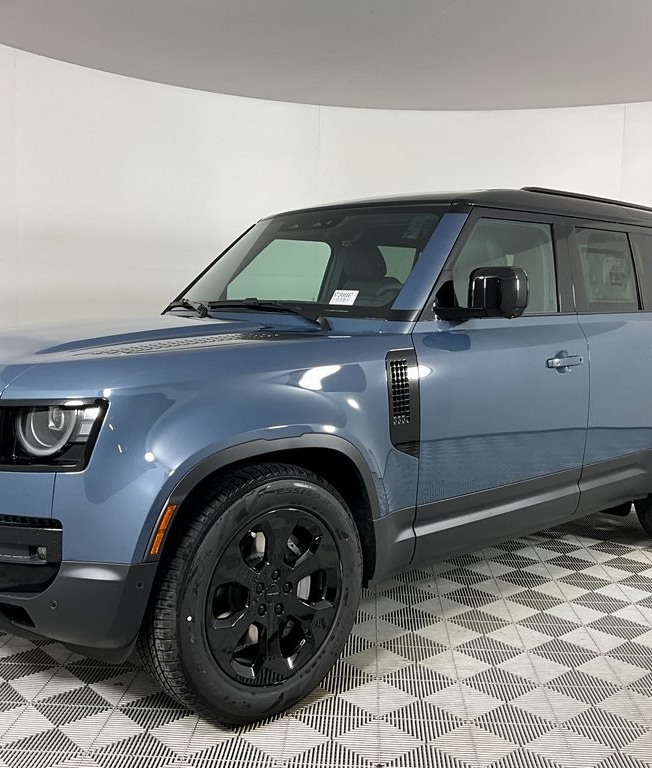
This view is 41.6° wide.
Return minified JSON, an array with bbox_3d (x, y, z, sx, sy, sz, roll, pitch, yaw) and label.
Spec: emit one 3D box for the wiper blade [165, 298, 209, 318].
[{"bbox_3d":[-0.673,-0.370,4.167,0.090,0.080,0.430,-4,8,-42],"label":"wiper blade"}]

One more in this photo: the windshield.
[{"bbox_3d":[-0.111,-0.588,3.890,1.470,0.640,0.110,8,-35,48],"label":"windshield"}]

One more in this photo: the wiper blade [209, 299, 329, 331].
[{"bbox_3d":[-0.276,-0.299,3.641,0.110,0.110,0.820,-4,8,-42],"label":"wiper blade"}]

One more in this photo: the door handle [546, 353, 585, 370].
[{"bbox_3d":[1.026,-0.098,3.663,0.250,0.070,0.060,-4,8,-42],"label":"door handle"}]

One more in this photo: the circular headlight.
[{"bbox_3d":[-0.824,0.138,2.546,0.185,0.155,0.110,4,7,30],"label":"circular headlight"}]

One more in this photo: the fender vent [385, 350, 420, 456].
[{"bbox_3d":[0.264,0.075,2.984,0.155,0.390,0.050,-4,8,-42],"label":"fender vent"}]

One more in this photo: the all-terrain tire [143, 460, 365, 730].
[{"bbox_3d":[-0.225,0.640,2.728,0.810,0.810,0.260,-4,8,-42],"label":"all-terrain tire"}]

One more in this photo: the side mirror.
[{"bbox_3d":[0.679,-0.356,3.346,0.150,0.200,0.200,-4,8,-42],"label":"side mirror"}]

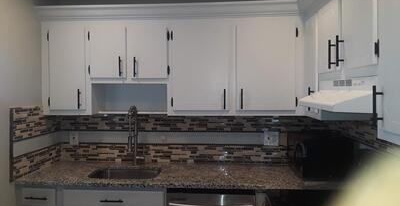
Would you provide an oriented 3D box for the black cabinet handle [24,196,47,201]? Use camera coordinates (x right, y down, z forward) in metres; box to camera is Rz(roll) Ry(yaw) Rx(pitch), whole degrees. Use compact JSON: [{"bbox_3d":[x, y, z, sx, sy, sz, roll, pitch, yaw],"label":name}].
[{"bbox_3d":[-1.130,0.661,2.245,0.150,0.012,0.038,0,2,5],"label":"black cabinet handle"}]

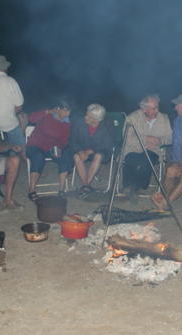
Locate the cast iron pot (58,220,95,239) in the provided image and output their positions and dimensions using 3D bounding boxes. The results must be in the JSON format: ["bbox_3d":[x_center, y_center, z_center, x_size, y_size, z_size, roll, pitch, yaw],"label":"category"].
[{"bbox_3d":[-0.148,0.552,5.074,0.335,0.145,0.265,0,11,0],"label":"cast iron pot"}]

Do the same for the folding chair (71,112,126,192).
[{"bbox_3d":[0.100,-0.196,6.909,0.600,0.920,0.620,3,11,14],"label":"folding chair"}]

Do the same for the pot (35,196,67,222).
[{"bbox_3d":[-0.400,0.416,5.577,0.310,0.215,0.310,0,11,0],"label":"pot"}]

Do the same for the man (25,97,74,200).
[{"bbox_3d":[-0.510,-0.261,6.692,0.570,1.130,0.800,-2,11,-12],"label":"man"}]

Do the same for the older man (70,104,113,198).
[{"bbox_3d":[-0.005,-0.274,6.735,0.500,1.120,0.720,3,12,17],"label":"older man"}]

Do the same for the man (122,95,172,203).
[{"bbox_3d":[0.660,-0.250,6.501,0.560,1.180,0.850,2,11,12],"label":"man"}]

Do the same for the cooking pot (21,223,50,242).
[{"bbox_3d":[-0.490,0.593,4.963,0.245,0.110,0.245,0,11,0],"label":"cooking pot"}]

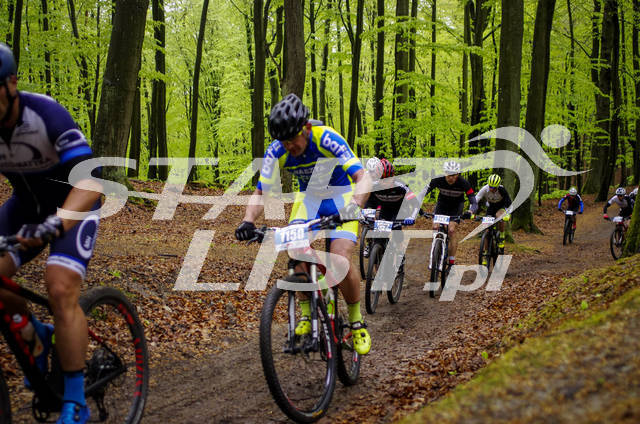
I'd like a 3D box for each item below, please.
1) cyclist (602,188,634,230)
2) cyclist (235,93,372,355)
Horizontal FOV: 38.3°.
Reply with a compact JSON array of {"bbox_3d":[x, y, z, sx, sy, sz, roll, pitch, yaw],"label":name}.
[{"bbox_3d":[7.080,0.190,21.500,0.720,1.500,0.920,2,0,35],"label":"cyclist"},{"bbox_3d":[-0.030,0.070,5.080,0.680,1.400,0.900,2,-1,13],"label":"cyclist"}]

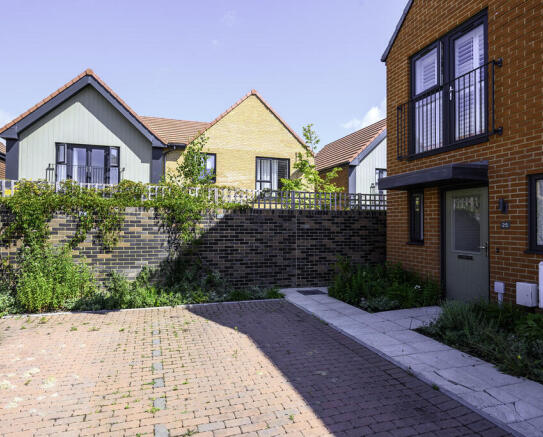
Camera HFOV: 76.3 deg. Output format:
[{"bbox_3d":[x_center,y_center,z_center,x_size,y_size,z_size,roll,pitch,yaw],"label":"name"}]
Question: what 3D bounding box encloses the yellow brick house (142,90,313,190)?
[{"bbox_3d":[-2.255,-2.021,19.824,6.520,7.690,8.000,0,-1,-18],"label":"yellow brick house"}]

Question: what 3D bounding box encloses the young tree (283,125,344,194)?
[{"bbox_3d":[1.307,-0.712,11.269,2.000,4.720,2.000,0,-1,-18],"label":"young tree"}]

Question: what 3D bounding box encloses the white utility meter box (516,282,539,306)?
[{"bbox_3d":[3.476,1.031,4.709,0.120,0.300,0.205,0,-1,-19],"label":"white utility meter box"}]

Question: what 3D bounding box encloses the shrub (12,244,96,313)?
[{"bbox_3d":[-3.720,0.993,6.065,1.300,1.100,0.850,0,-1,-18],"label":"shrub"}]

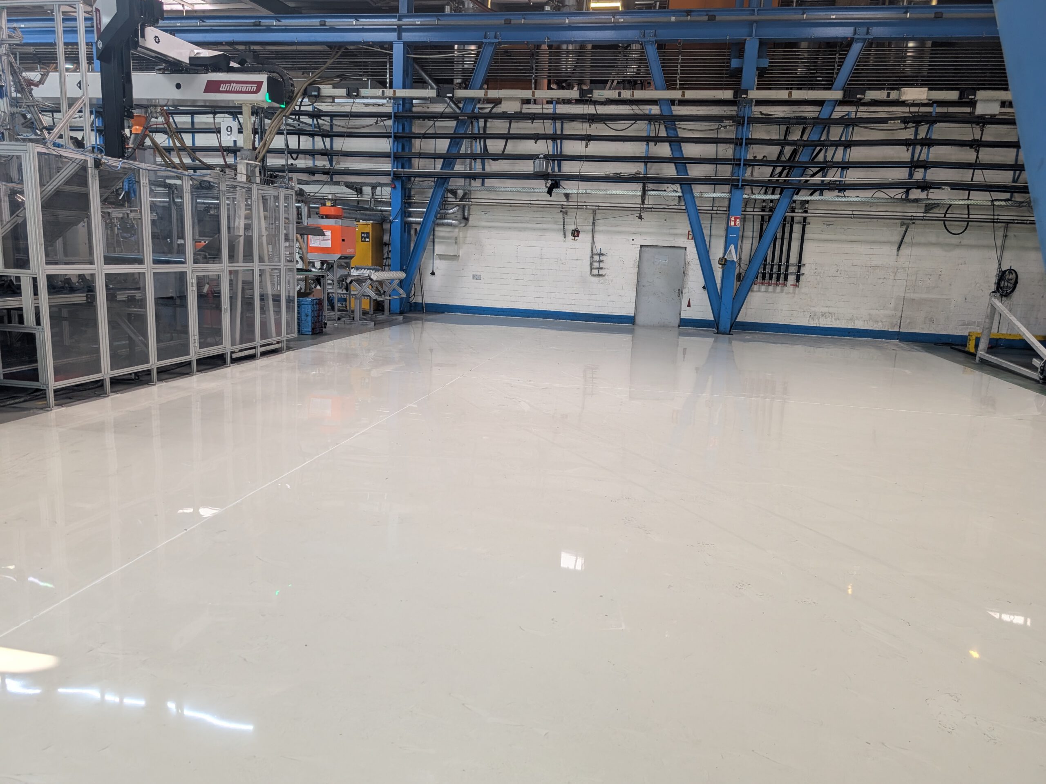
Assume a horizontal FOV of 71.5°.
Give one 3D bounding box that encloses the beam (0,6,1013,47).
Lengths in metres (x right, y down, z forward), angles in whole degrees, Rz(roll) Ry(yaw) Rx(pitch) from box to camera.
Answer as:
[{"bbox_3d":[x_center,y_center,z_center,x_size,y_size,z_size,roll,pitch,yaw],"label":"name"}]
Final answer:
[{"bbox_3d":[-1.735,-8.041,16.075,22.244,0.566,0.308,5,11,10],"label":"beam"}]

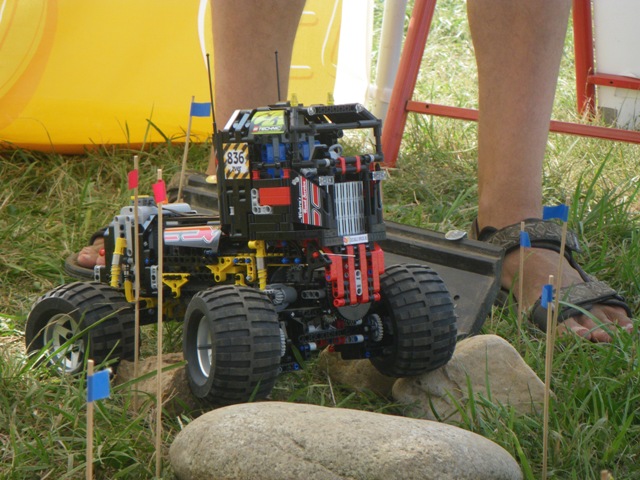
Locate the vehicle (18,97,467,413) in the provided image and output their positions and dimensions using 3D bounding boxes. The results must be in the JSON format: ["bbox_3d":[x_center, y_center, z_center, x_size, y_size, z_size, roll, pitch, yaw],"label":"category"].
[{"bbox_3d":[-0.073,0.004,2.446,0.333,0.259,0.250,0,5,45],"label":"vehicle"}]

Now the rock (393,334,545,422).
[{"bbox_3d":[0.139,0.130,2.430,0.136,0.072,0.105,-1,9,-6],"label":"rock"}]

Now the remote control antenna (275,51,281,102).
[{"bbox_3d":[-0.038,-0.146,2.490,0.005,0.075,0.005,-1,5,45],"label":"remote control antenna"}]

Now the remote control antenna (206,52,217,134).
[{"bbox_3d":[-0.102,-0.139,2.430,0.005,0.076,0.005,-5,3,0],"label":"remote control antenna"}]

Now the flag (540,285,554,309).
[{"bbox_3d":[0.186,0.046,2.120,0.004,0.016,0.019,8,10,36],"label":"flag"}]

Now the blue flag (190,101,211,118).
[{"bbox_3d":[-0.130,-0.142,2.820,0.021,0.015,0.004,6,8,0],"label":"blue flag"}]

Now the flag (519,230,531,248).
[{"bbox_3d":[0.206,-0.001,2.600,0.004,0.015,0.017,-4,11,-41],"label":"flag"}]

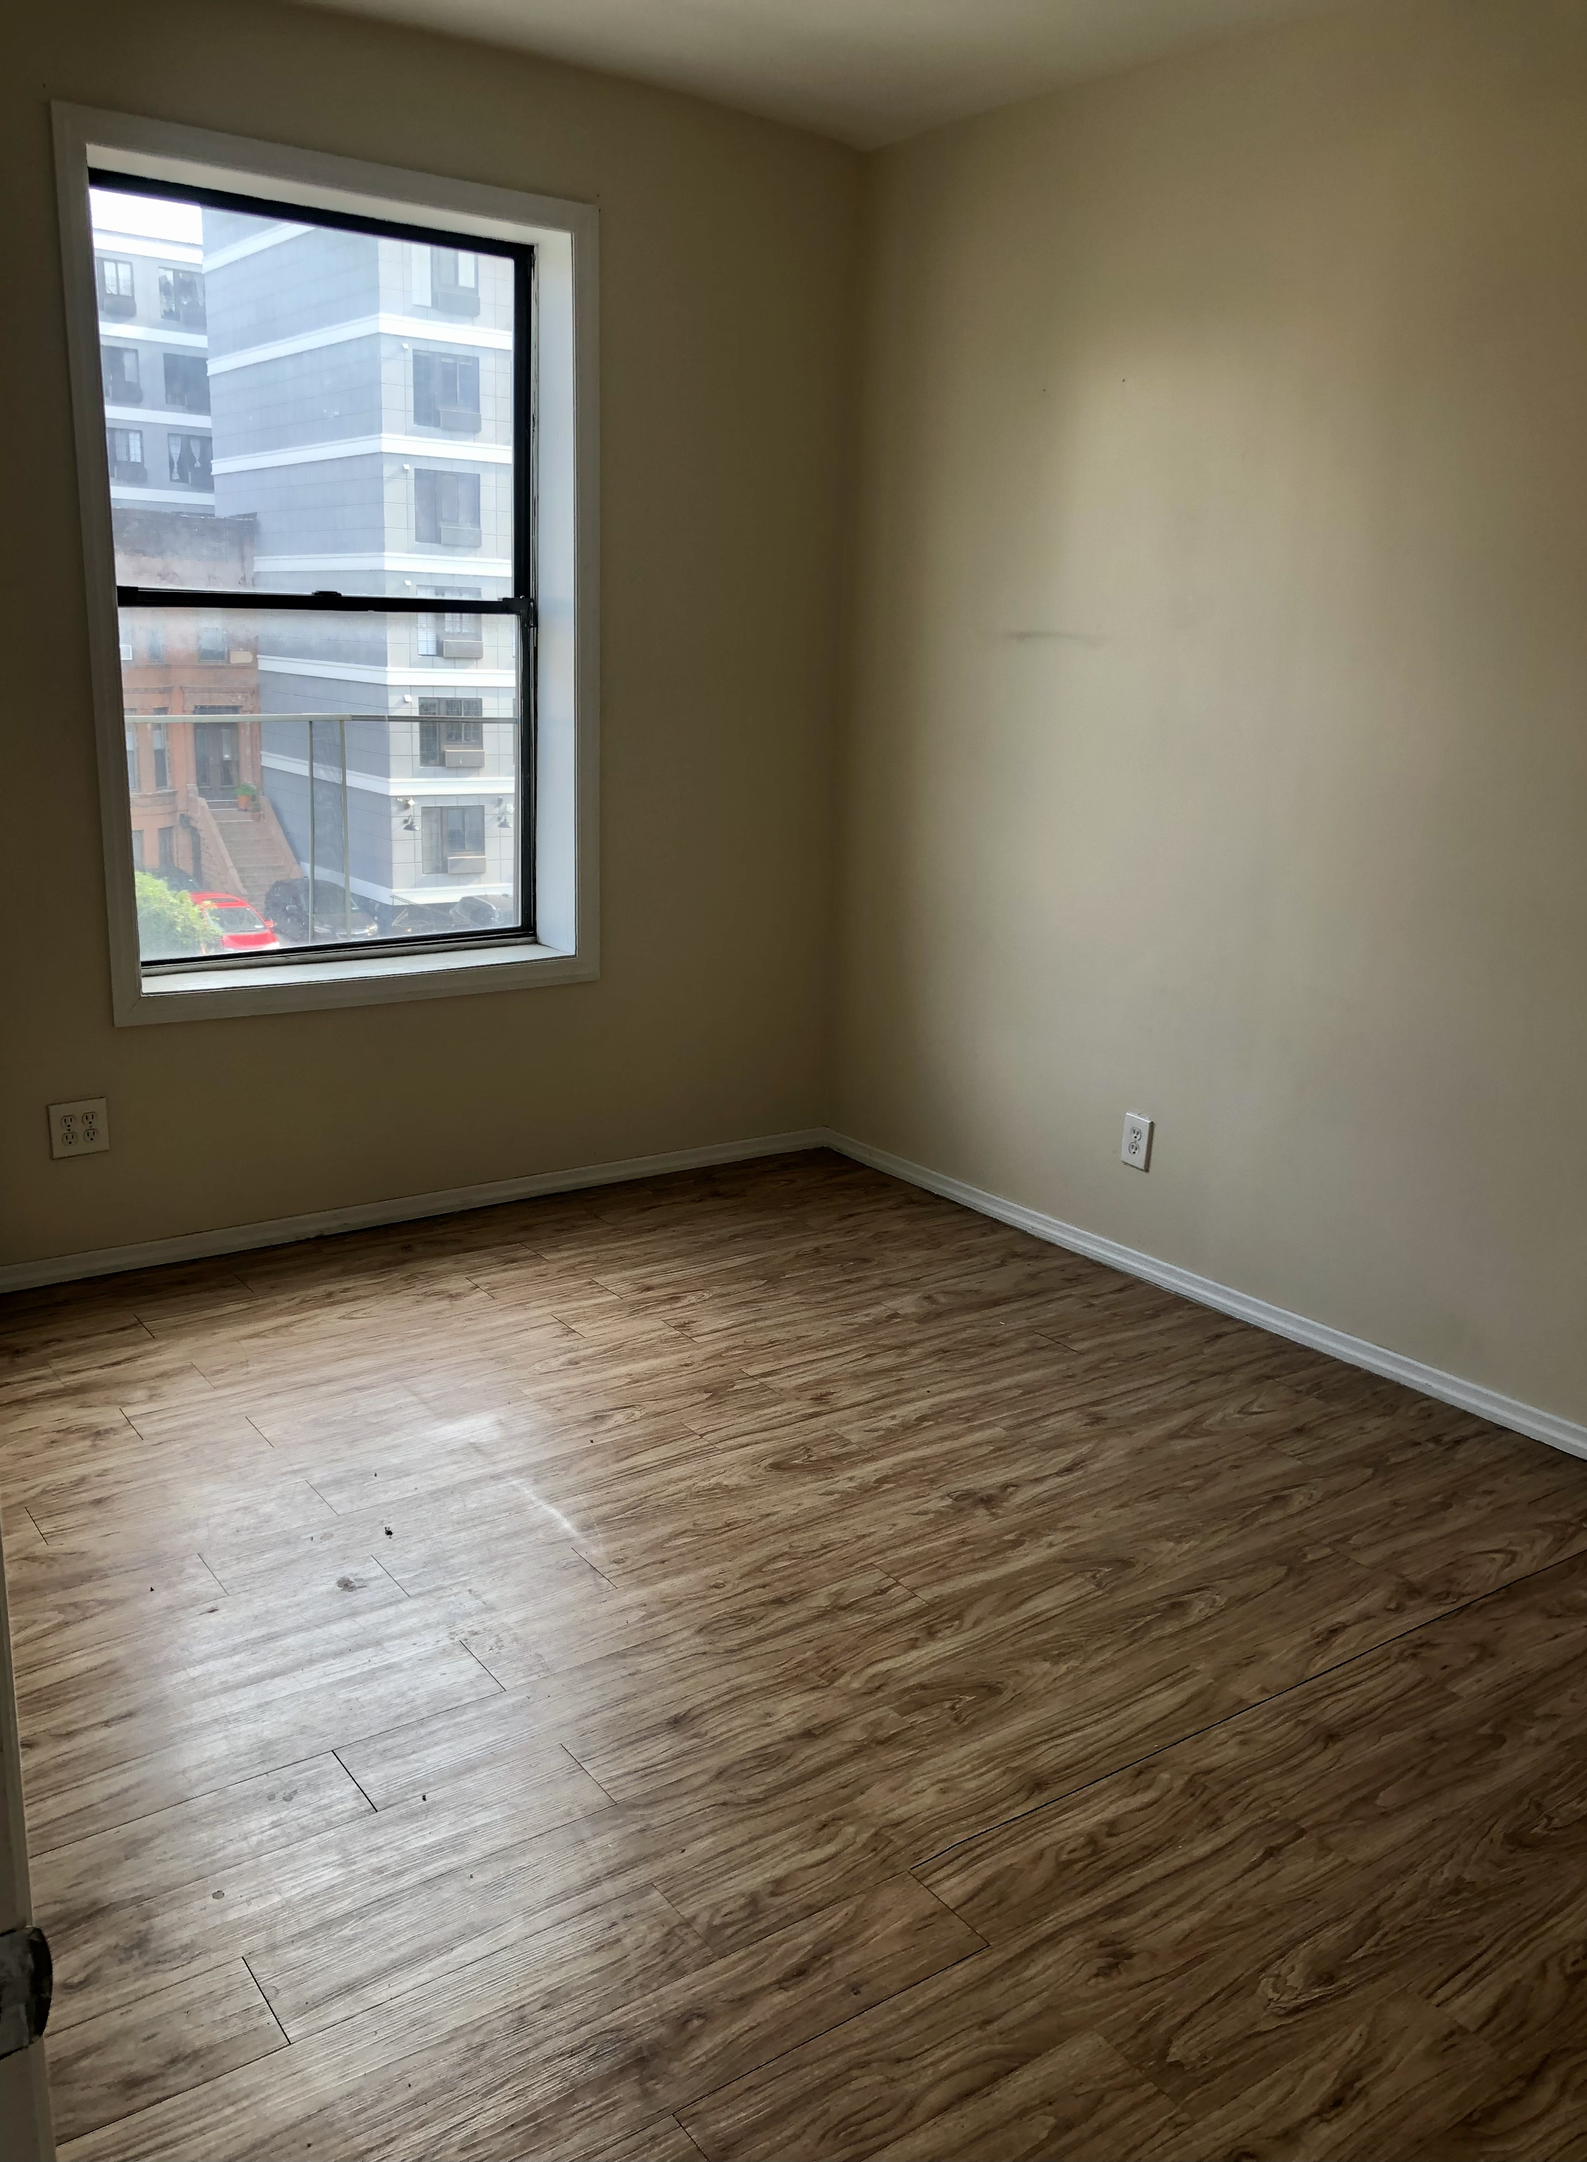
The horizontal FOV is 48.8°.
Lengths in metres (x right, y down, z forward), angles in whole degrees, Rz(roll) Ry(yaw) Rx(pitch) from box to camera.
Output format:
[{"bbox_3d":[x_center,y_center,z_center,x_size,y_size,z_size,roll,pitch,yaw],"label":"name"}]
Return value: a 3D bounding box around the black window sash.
[{"bbox_3d":[-1.095,-1.135,4.149,1.055,1.701,0.089,-8,17,-35],"label":"black window sash"}]

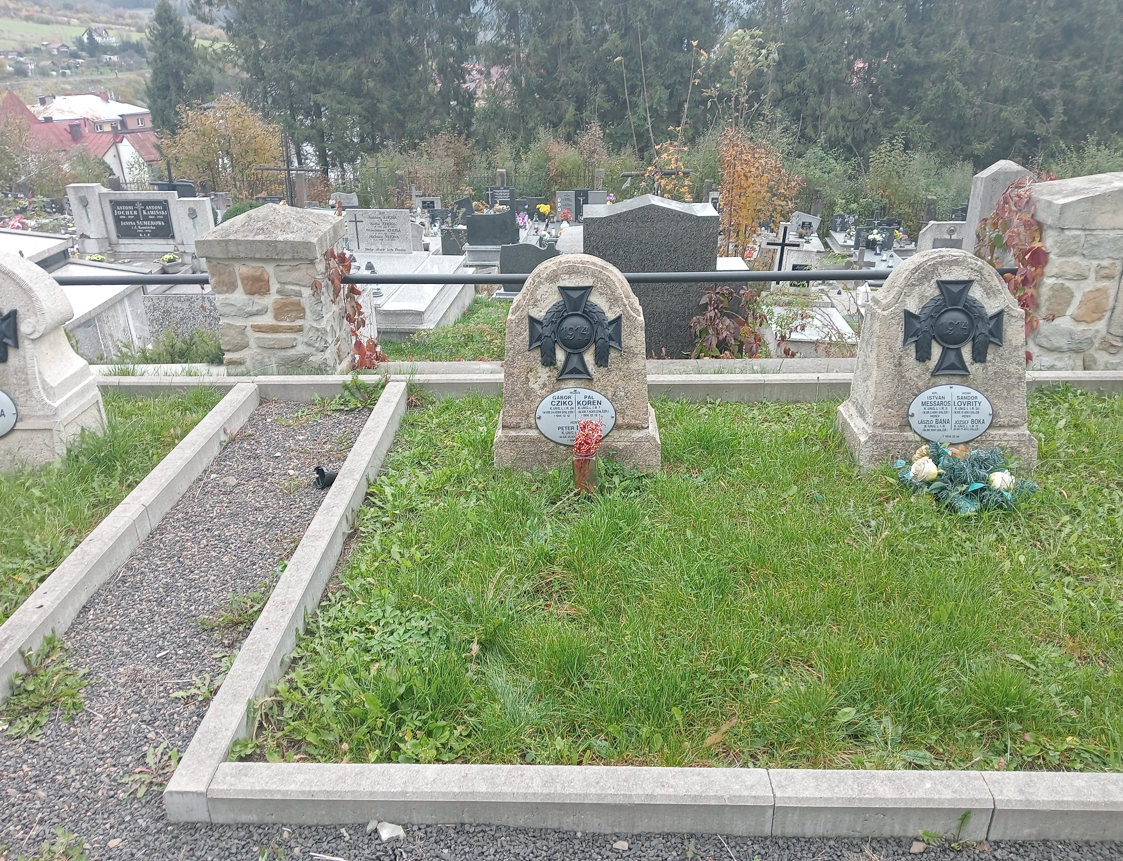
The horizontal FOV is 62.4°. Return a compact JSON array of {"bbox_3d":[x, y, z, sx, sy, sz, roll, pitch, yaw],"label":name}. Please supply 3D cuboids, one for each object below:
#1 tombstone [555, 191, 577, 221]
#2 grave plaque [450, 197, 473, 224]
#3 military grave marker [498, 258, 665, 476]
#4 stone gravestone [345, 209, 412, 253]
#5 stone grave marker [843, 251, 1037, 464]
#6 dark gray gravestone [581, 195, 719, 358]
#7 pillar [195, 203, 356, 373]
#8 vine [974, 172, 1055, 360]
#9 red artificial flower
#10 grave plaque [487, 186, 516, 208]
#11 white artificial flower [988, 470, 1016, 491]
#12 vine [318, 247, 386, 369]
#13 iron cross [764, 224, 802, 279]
[{"bbox_3d":[0.085,-4.021,16.547,0.374,0.517,0.100,0,23,2],"label":"tombstone"},{"bbox_3d":[-1.653,-3.692,15.556,0.398,0.457,0.120,0,23,2],"label":"grave plaque"},{"bbox_3d":[0.047,-0.211,2.893,0.515,0.630,0.285,0,23,2],"label":"military grave marker"},{"bbox_3d":[-1.773,-1.953,9.047,0.626,0.432,0.100,1,23,5],"label":"stone gravestone"},{"bbox_3d":[1.183,-0.222,2.864,0.520,0.630,0.285,0,23,3],"label":"stone grave marker"},{"bbox_3d":[0.400,-0.678,4.342,0.594,0.812,0.320,0,24,1],"label":"dark gray gravestone"},{"bbox_3d":[-1.147,-0.609,3.849,0.475,0.670,0.530,0,23,2],"label":"pillar"},{"bbox_3d":[1.813,-0.662,3.736,0.280,0.660,0.420,0,24,1],"label":"vine"},{"bbox_3d":[0.079,0.022,2.921,0.095,0.113,0.080,0,24,1],"label":"red artificial flower"},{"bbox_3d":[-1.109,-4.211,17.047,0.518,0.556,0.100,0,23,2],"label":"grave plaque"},{"bbox_3d":[1.341,0.153,2.823,0.073,0.058,0.065,0,24,1],"label":"white artificial flower"},{"bbox_3d":[-0.841,-0.505,3.837,0.190,0.480,0.360,0,24,1],"label":"vine"},{"bbox_3d":[1.792,-1.425,7.520,0.280,0.480,0.025,4,24,0],"label":"iron cross"}]

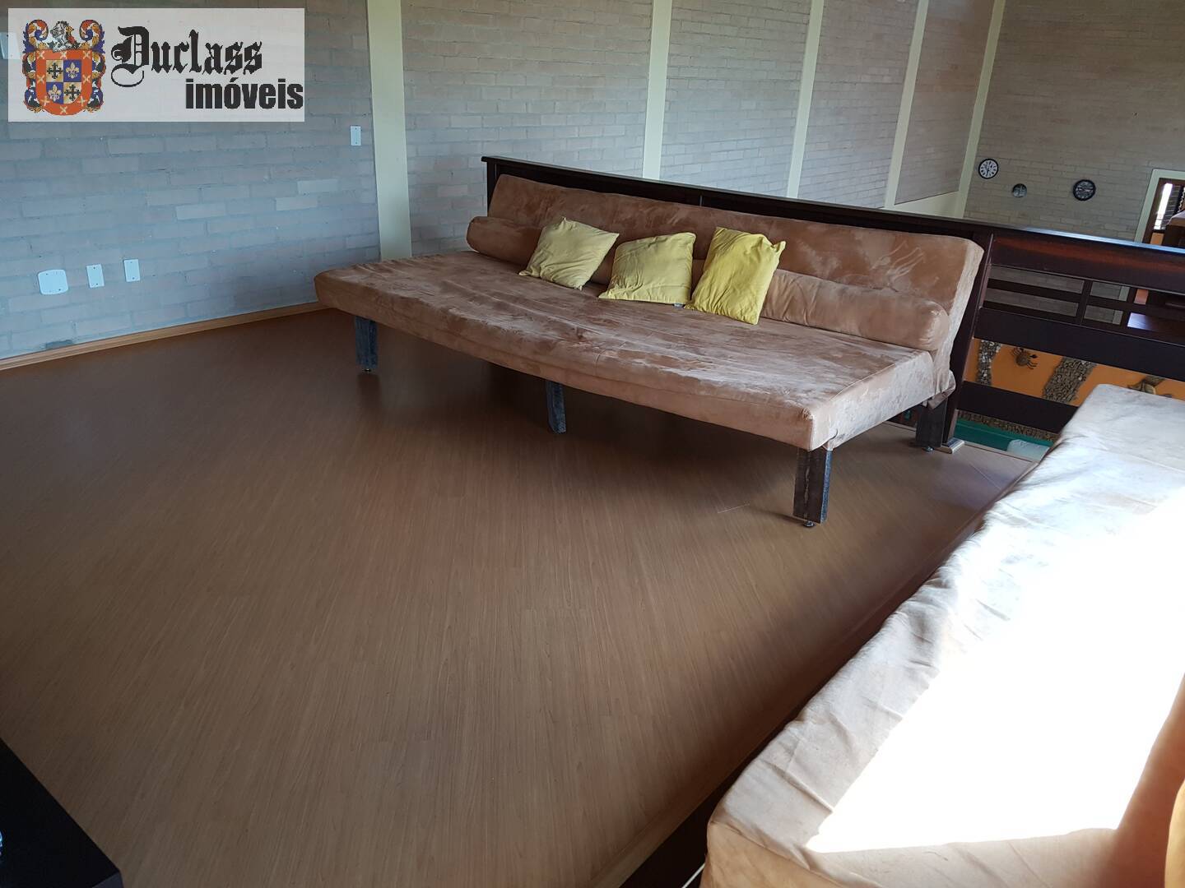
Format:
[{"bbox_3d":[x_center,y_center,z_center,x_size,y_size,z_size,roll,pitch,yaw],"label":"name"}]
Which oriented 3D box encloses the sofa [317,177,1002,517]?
[{"bbox_3d":[0.119,-0.581,3.950,2.607,0.923,1.250,20,29,35],"label":"sofa"}]

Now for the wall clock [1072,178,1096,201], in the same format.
[{"bbox_3d":[6.846,-3.529,12.379,0.290,0.290,0.045,20,29,36],"label":"wall clock"}]

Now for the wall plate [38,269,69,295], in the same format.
[{"bbox_3d":[-2.667,-0.800,4.404,0.010,0.117,0.122,20,29,36],"label":"wall plate"}]

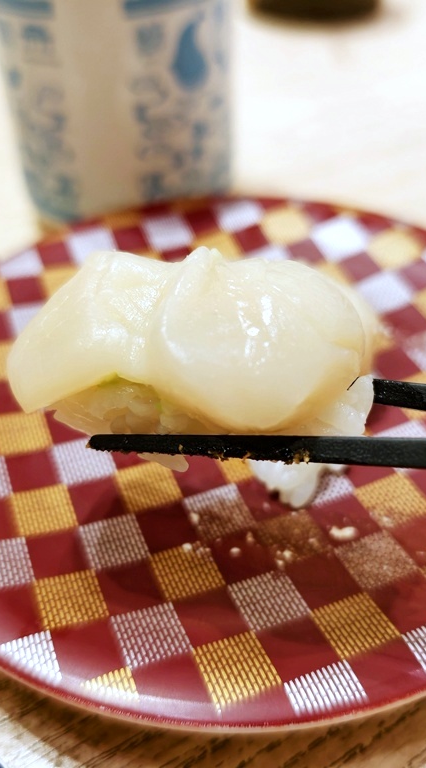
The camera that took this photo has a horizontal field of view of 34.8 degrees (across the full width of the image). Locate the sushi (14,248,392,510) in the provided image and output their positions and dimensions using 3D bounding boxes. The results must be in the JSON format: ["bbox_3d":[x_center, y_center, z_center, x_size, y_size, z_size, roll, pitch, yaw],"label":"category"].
[{"bbox_3d":[-0.004,-0.003,0.123,0.065,0.034,0.036,4,40,6],"label":"sushi"}]

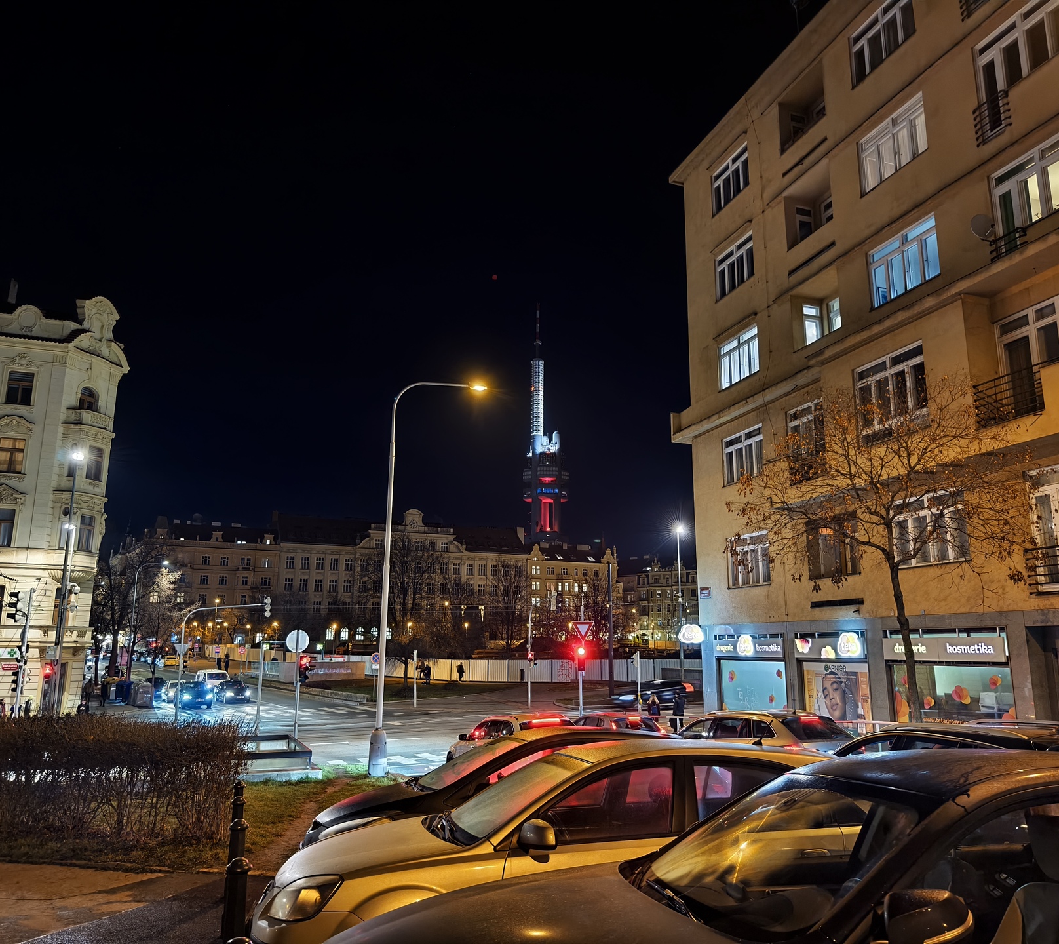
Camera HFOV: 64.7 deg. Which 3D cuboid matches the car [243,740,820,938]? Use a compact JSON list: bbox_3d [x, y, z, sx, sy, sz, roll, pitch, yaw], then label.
[{"bbox_3d":[0.378,2.548,5.545,4.220,1.460,1.760,3,-16,-12],"label":"car"}]

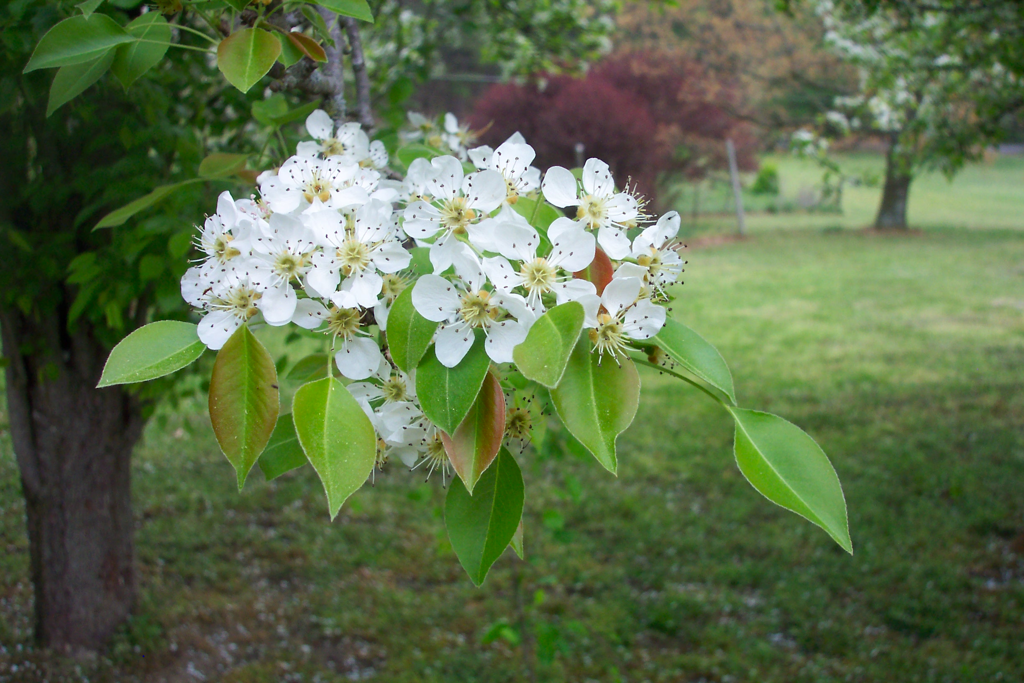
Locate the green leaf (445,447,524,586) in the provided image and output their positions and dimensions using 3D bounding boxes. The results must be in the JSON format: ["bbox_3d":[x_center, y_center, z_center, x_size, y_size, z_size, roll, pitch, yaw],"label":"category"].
[{"bbox_3d":[-0.009,0.059,0.345,0.026,0.050,0.008,10,0,0],"label":"green leaf"}]

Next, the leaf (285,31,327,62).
[{"bbox_3d":[-0.091,-0.130,0.440,0.021,0.009,0.008,36,0,7],"label":"leaf"}]

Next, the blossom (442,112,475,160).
[{"bbox_3d":[-0.031,-0.119,0.580,0.016,0.027,0.026,7,14,29],"label":"blossom"}]

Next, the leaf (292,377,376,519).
[{"bbox_3d":[-0.060,0.035,0.335,0.028,0.047,0.009,0,3,0],"label":"leaf"}]

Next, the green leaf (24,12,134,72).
[{"bbox_3d":[-0.191,-0.131,0.440,0.050,0.021,0.012,-16,-6,-5],"label":"green leaf"}]

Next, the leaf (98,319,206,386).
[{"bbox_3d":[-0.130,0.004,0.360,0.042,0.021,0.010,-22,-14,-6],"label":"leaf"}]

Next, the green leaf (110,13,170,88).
[{"bbox_3d":[-0.167,-0.131,0.450,0.024,0.038,0.008,21,-6,4],"label":"green leaf"}]

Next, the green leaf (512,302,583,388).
[{"bbox_3d":[0.012,0.001,0.330,0.022,0.027,0.014,-9,-6,4],"label":"green leaf"}]

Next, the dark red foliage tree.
[{"bbox_3d":[1.951,-4.170,19.500,5.200,3.000,4.400,0,12,0],"label":"dark red foliage tree"}]

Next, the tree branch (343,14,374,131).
[{"bbox_3d":[-0.093,-0.162,0.600,0.007,0.069,0.007,-11,4,0],"label":"tree branch"}]

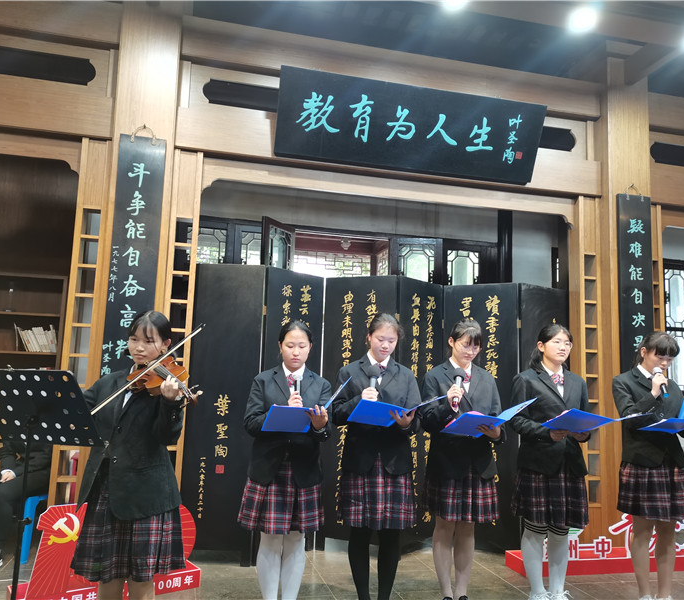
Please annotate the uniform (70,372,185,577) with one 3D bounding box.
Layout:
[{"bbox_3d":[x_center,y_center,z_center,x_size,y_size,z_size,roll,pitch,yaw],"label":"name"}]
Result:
[{"bbox_3d":[-0.930,0.745,2.620,0.470,0.860,0.360,1,-8,9],"label":"uniform"}]

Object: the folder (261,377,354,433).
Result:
[{"bbox_3d":[-0.151,0.550,2.923,0.425,0.115,0.310,-17,-26,-27],"label":"folder"}]

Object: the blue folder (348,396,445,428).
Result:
[{"bbox_3d":[0.285,0.604,3.163,0.440,0.085,0.310,-1,-29,-16],"label":"blue folder"}]

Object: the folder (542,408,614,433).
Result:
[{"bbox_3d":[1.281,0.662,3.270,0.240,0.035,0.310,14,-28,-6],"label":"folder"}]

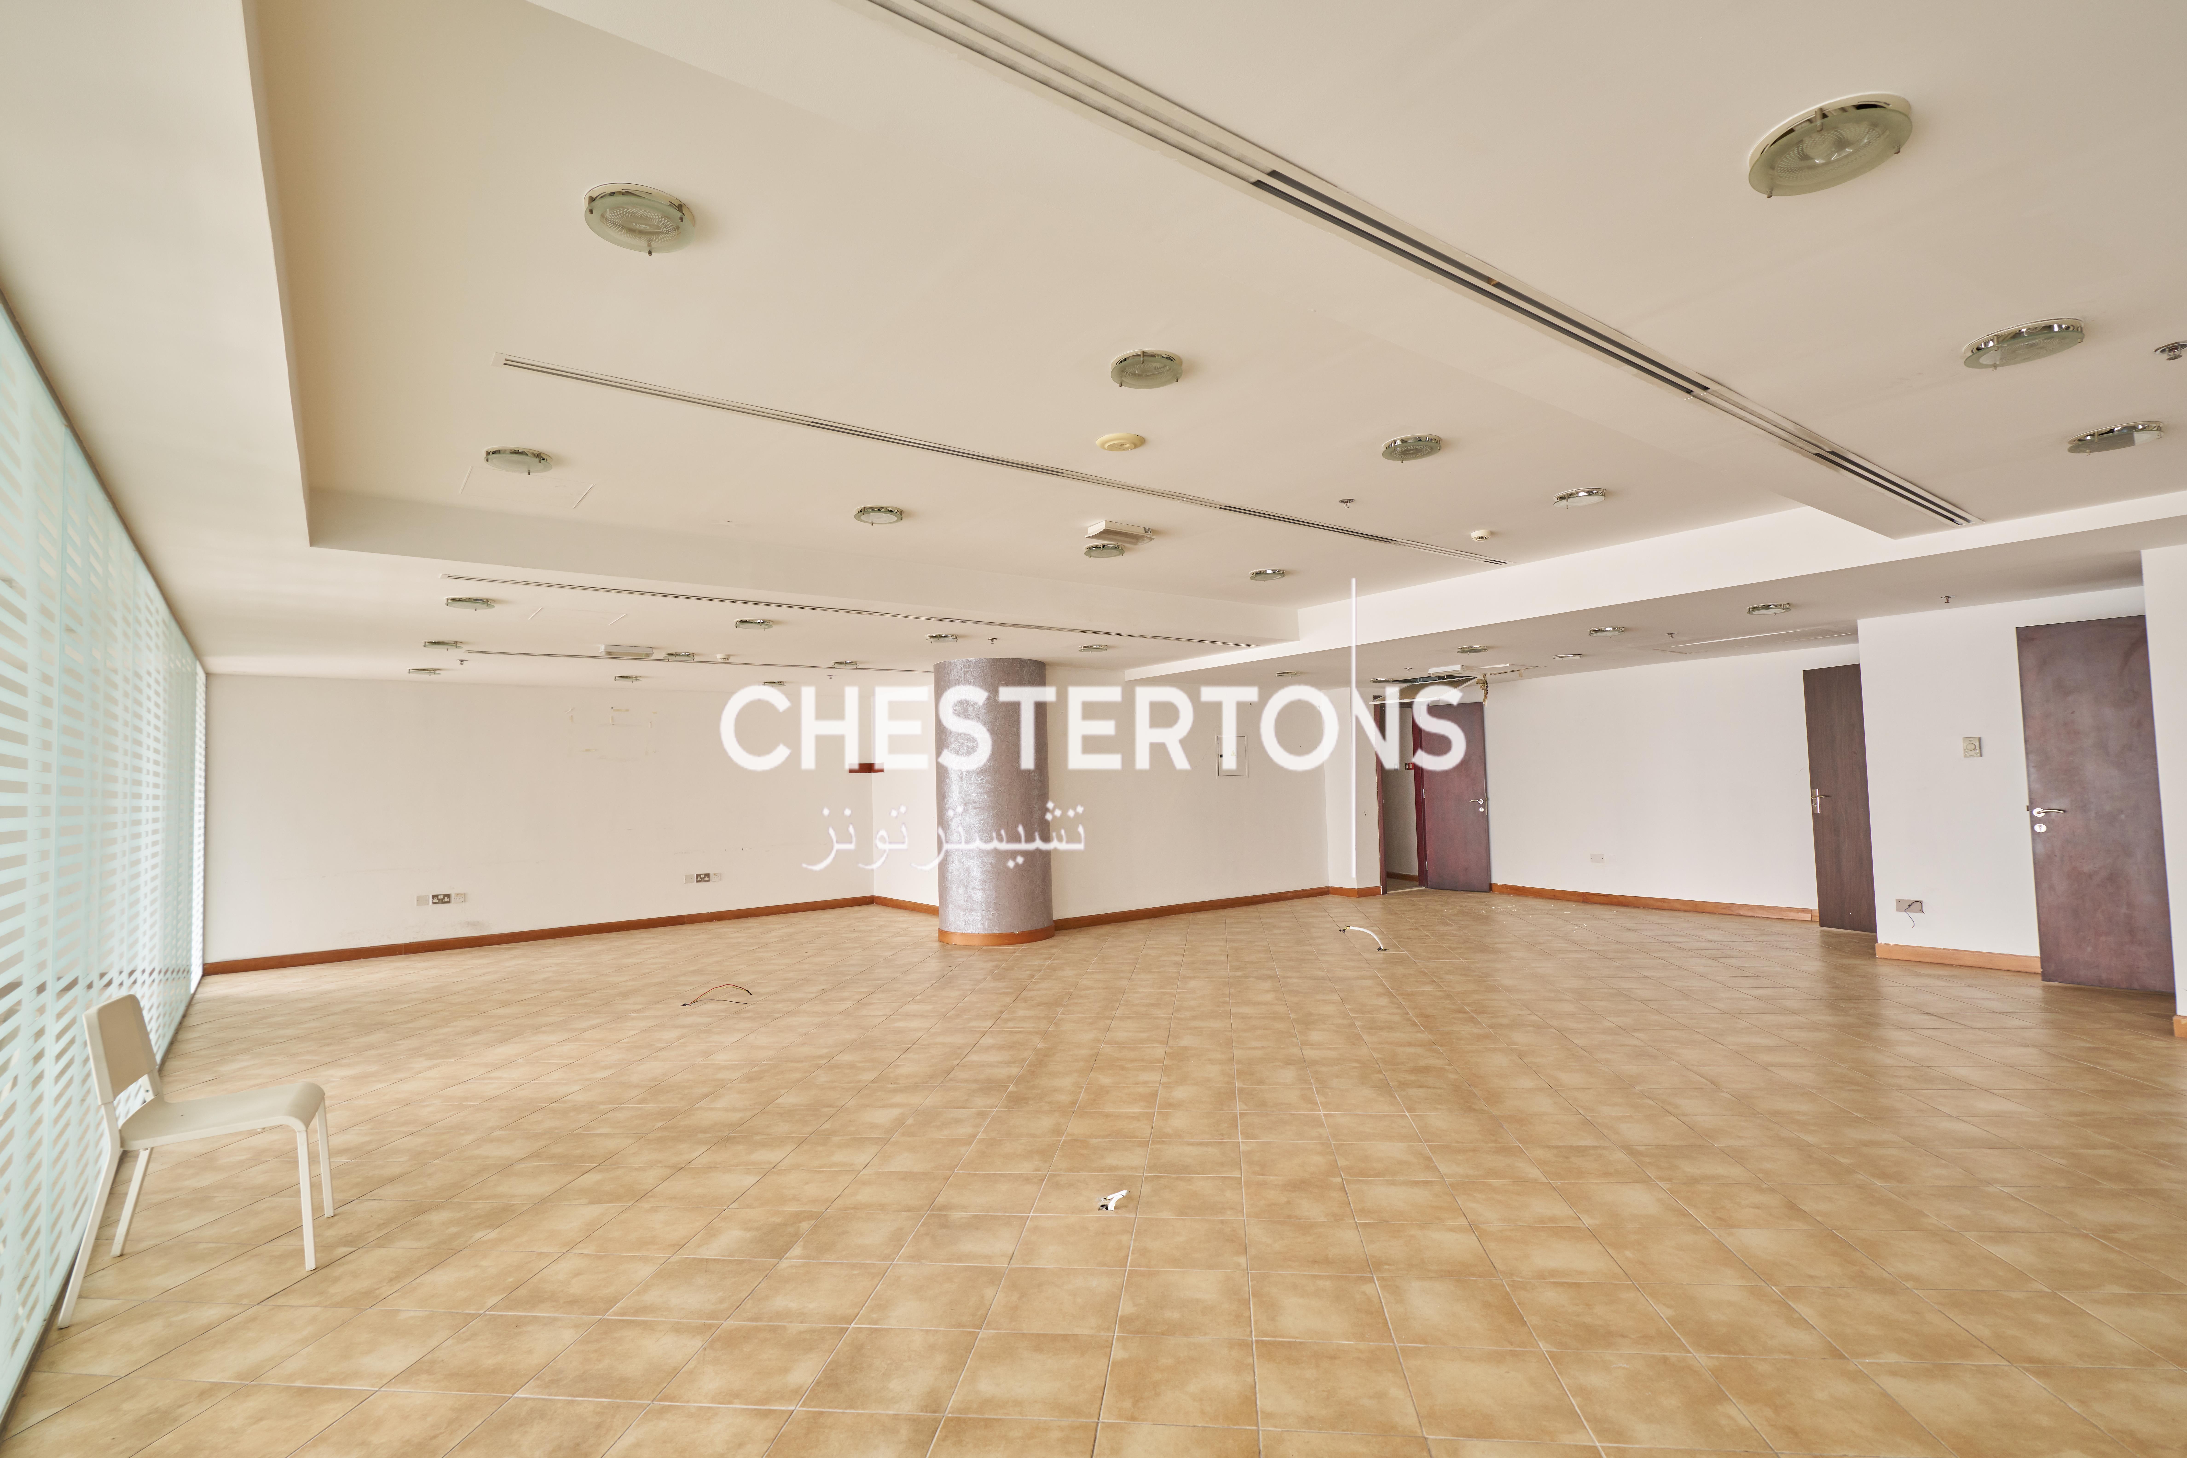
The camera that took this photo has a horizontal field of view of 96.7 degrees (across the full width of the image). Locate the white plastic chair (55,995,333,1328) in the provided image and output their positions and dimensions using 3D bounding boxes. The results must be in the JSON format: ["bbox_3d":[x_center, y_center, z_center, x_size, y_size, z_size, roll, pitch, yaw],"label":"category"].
[{"bbox_3d":[-2.620,1.191,2.907,0.540,0.800,0.460,1,-4,-32],"label":"white plastic chair"}]

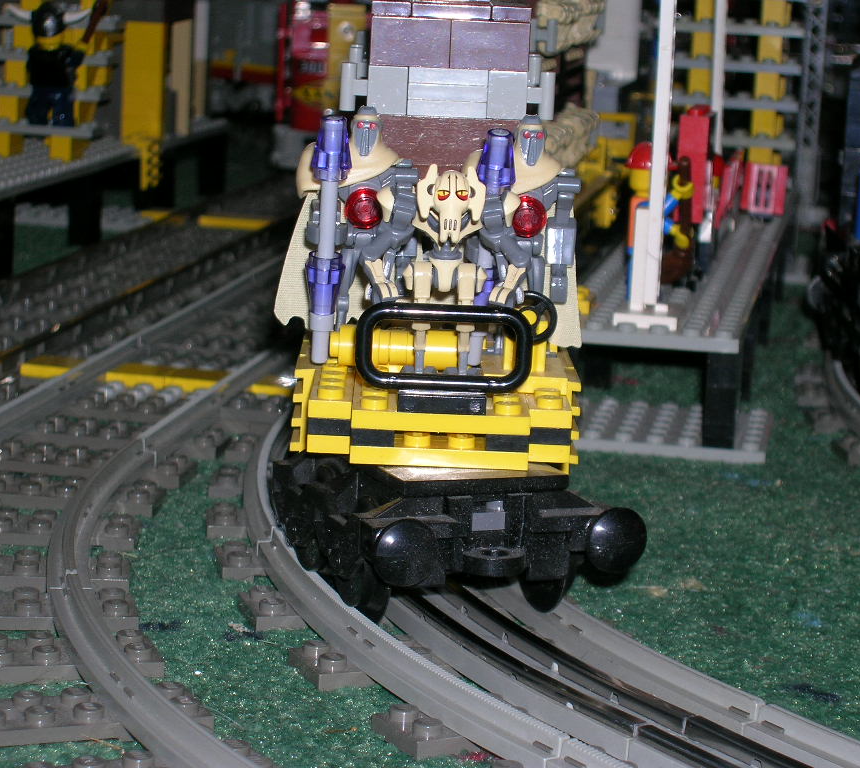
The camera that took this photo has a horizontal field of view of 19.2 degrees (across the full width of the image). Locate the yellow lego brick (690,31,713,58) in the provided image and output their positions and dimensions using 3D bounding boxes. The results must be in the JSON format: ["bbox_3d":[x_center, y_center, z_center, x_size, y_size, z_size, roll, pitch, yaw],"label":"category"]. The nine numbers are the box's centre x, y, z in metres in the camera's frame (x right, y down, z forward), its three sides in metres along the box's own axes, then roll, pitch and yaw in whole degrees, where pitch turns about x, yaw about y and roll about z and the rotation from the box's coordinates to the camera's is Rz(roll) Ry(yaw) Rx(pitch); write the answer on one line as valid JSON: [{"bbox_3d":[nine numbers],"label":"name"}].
[{"bbox_3d":[0.100,-0.122,0.925,0.008,0.010,0.009,4,10,10],"label":"yellow lego brick"}]

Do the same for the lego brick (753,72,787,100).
[{"bbox_3d":[0.121,-0.107,0.915,0.008,0.010,0.009,4,10,10],"label":"lego brick"}]

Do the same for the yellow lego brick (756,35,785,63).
[{"bbox_3d":[0.123,-0.121,0.921,0.008,0.010,0.009,4,10,10],"label":"yellow lego brick"}]

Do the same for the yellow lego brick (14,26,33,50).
[{"bbox_3d":[-0.152,-0.131,0.963,0.008,0.010,0.009,4,10,12],"label":"yellow lego brick"}]

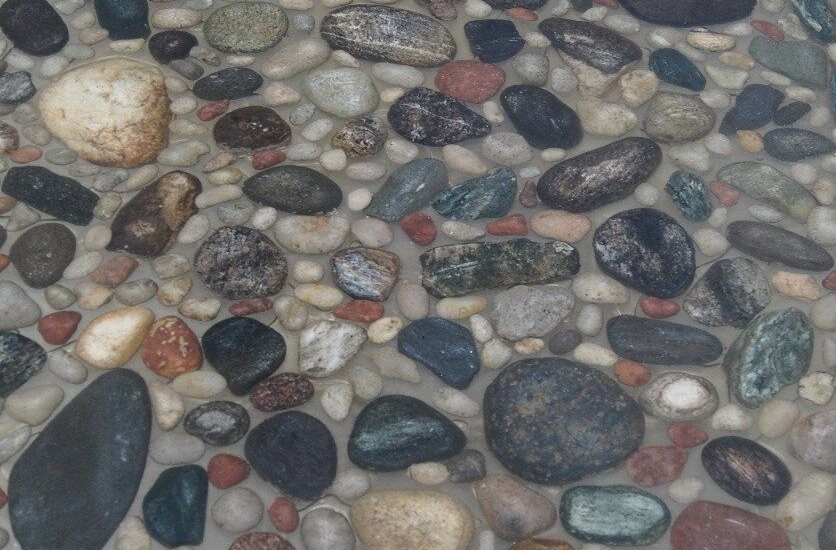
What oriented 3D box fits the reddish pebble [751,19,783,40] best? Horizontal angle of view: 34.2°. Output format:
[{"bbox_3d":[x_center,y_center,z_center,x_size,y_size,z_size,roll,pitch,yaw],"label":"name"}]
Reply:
[{"bbox_3d":[0.279,-0.196,1.082,0.029,0.010,0.015,34,56,27],"label":"reddish pebble"}]

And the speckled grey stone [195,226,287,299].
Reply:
[{"bbox_3d":[-0.132,-0.008,1.026,0.074,0.034,0.062,34,56,26],"label":"speckled grey stone"}]

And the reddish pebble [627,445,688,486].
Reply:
[{"bbox_3d":[0.158,0.125,0.889,0.041,0.015,0.030,-1,49,-1],"label":"reddish pebble"}]

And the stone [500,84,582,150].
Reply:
[{"bbox_3d":[0.093,-0.118,1.021,0.047,0.026,0.079,-25,53,-21],"label":"stone"}]

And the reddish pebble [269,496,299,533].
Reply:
[{"bbox_3d":[-0.076,0.138,0.777,0.016,0.010,0.024,-15,50,-13],"label":"reddish pebble"}]

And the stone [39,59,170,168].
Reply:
[{"bbox_3d":[-0.236,-0.123,1.030,0.098,0.053,0.107,-10,50,-9],"label":"stone"}]

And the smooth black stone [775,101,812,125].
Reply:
[{"bbox_3d":[0.279,-0.120,1.014,0.036,0.010,0.016,-28,54,-23],"label":"smooth black stone"}]

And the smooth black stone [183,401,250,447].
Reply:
[{"bbox_3d":[-0.136,0.100,0.918,0.044,0.018,0.033,5,48,4],"label":"smooth black stone"}]

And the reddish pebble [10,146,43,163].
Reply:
[{"bbox_3d":[-0.283,-0.087,0.980,0.025,0.010,0.016,-4,48,-4],"label":"reddish pebble"}]

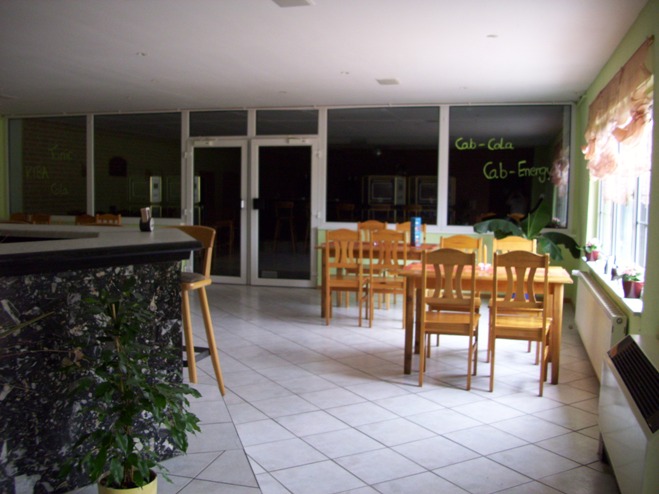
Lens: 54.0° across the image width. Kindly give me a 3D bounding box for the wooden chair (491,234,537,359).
[{"bbox_3d":[1.483,0.412,5.210,0.428,0.959,0.500,2,5,16],"label":"wooden chair"}]

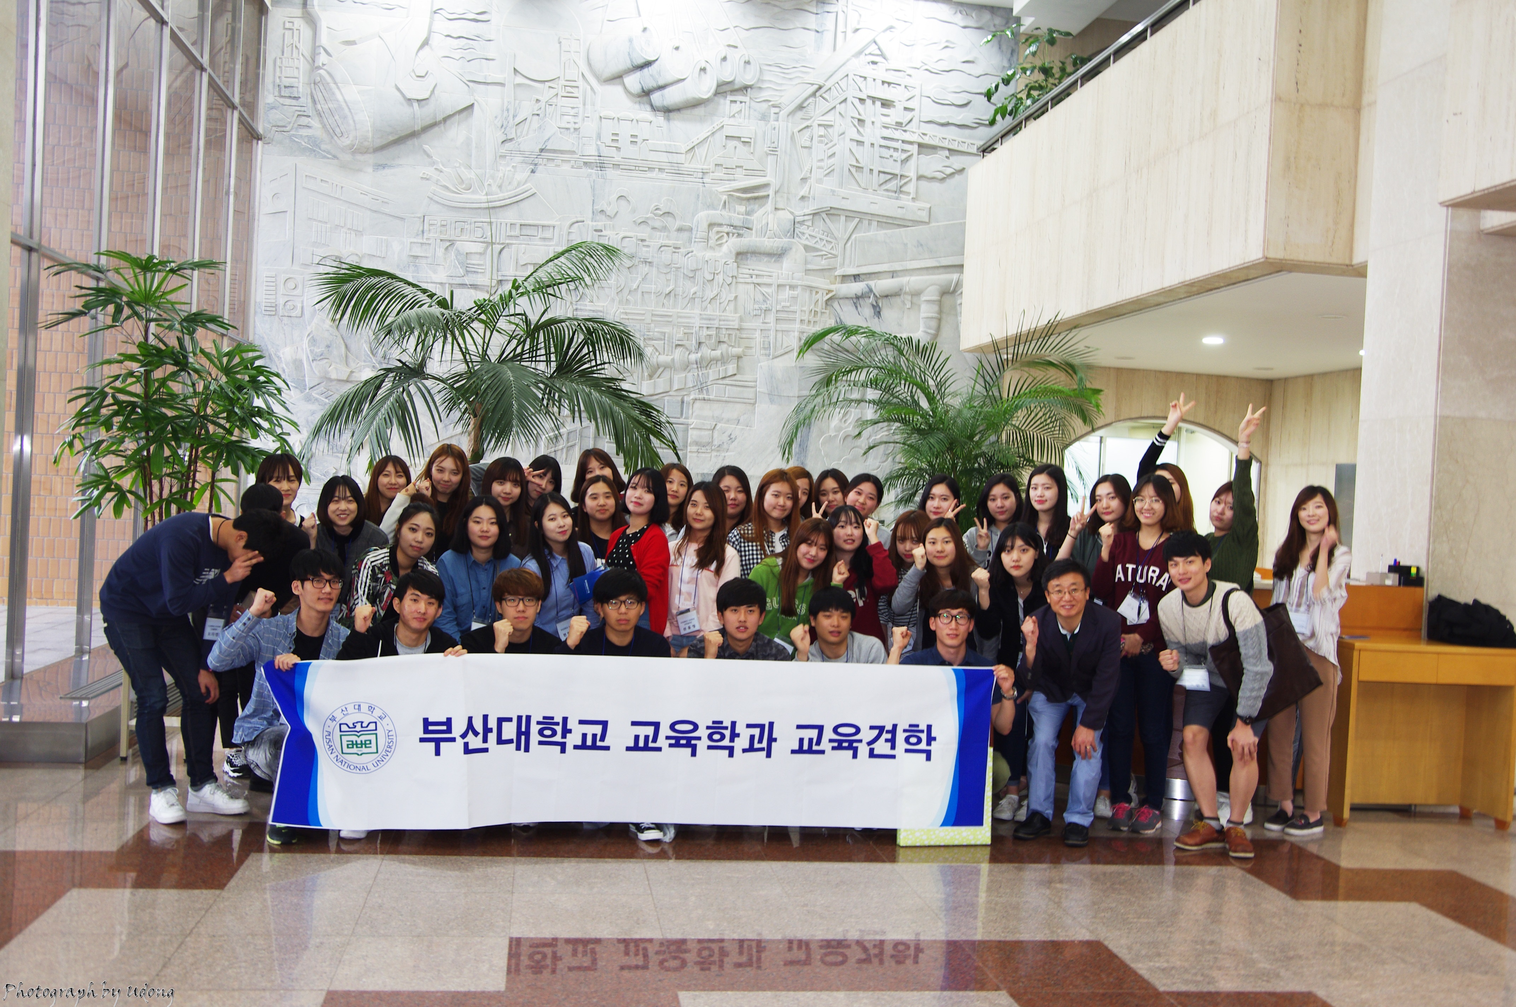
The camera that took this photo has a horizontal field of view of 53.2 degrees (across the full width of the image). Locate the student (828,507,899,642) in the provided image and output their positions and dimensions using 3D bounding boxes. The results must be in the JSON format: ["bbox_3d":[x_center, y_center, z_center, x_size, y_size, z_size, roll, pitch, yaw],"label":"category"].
[{"bbox_3d":[0.457,0.716,7.305,0.450,1.420,0.450,3,1,-1],"label":"student"}]

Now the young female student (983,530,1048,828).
[{"bbox_3d":[1.251,0.785,7.101,0.430,1.370,0.480,3,1,3],"label":"young female student"}]

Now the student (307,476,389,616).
[{"bbox_3d":[-1.958,0.595,7.155,0.460,1.420,0.450,3,1,-12],"label":"student"}]

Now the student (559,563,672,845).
[{"bbox_3d":[-0.598,0.820,6.420,0.580,1.104,0.720,3,1,-6],"label":"student"}]

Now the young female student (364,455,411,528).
[{"bbox_3d":[-1.832,0.530,7.458,0.430,1.534,0.300,3,1,-15],"label":"young female student"}]

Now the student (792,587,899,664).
[{"bbox_3d":[0.355,0.900,6.667,0.560,1.065,0.620,3,1,-1],"label":"student"}]

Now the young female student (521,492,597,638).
[{"bbox_3d":[-0.915,0.650,6.805,0.430,1.402,0.420,3,1,-9],"label":"young female student"}]

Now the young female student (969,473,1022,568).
[{"bbox_3d":[1.161,0.646,7.508,0.450,1.593,0.320,3,1,7],"label":"young female student"}]

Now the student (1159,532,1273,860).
[{"bbox_3d":[2.002,0.808,6.600,0.500,1.376,0.640,3,1,21],"label":"student"}]

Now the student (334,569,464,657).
[{"bbox_3d":[-1.490,0.814,6.365,0.580,1.060,0.620,3,1,-11],"label":"student"}]

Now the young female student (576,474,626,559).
[{"bbox_3d":[-0.787,0.615,7.410,0.430,1.514,0.300,3,1,-5],"label":"young female student"}]

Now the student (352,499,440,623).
[{"bbox_3d":[-1.623,0.664,6.857,0.450,1.355,0.420,2,1,-23],"label":"student"}]

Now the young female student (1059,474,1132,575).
[{"bbox_3d":[1.651,0.676,7.340,0.450,1.633,0.320,3,1,14],"label":"young female student"}]

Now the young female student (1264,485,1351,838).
[{"bbox_3d":[2.605,0.728,7.179,0.400,1.628,0.310,3,1,23],"label":"young female student"}]

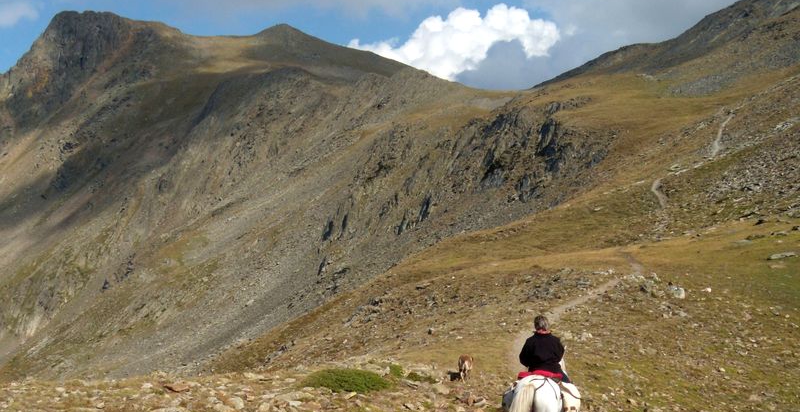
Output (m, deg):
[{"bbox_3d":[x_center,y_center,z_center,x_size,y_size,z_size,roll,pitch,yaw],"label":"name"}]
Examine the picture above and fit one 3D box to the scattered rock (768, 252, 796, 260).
[{"bbox_3d":[20.175,2.671,44.000,1.450,0.350,0.950,-1,-2,17],"label":"scattered rock"}]

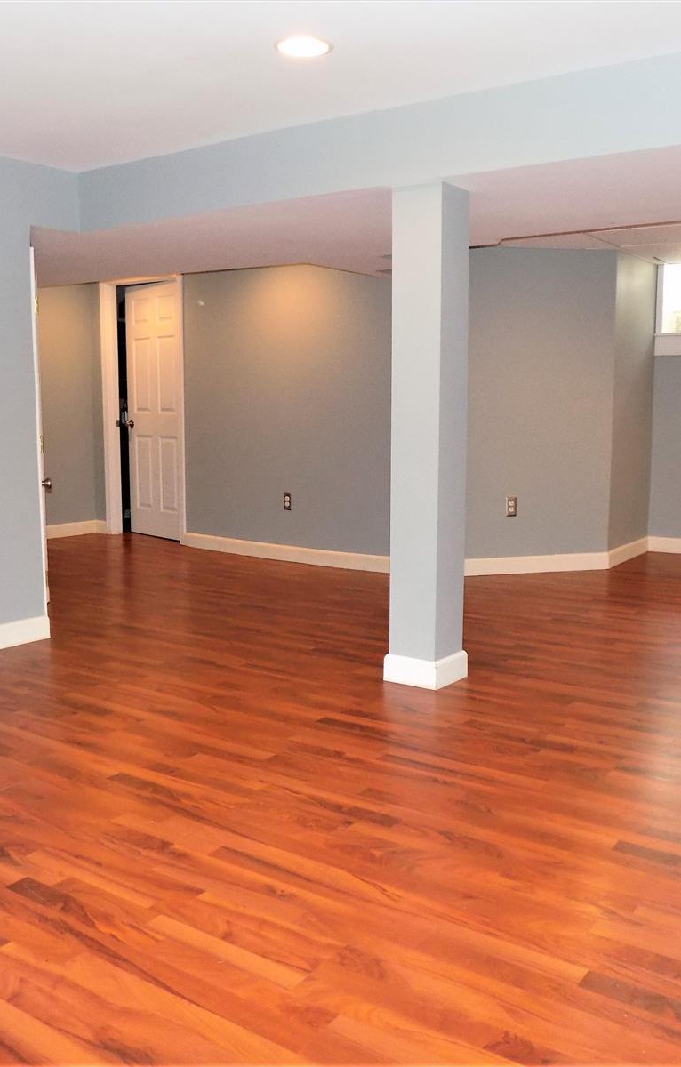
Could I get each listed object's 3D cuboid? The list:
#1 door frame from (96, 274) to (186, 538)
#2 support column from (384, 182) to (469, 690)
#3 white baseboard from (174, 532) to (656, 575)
[{"bbox_3d":[-1.581,-0.977,7.623,0.935,2.085,0.160,5,9,34],"label":"door frame"},{"bbox_3d":[0.343,-0.351,3.667,0.238,1.881,0.240,5,9,33],"label":"support column"},{"bbox_3d":[0.467,0.145,6.774,3.649,0.105,1.287,1,7,6],"label":"white baseboard"}]

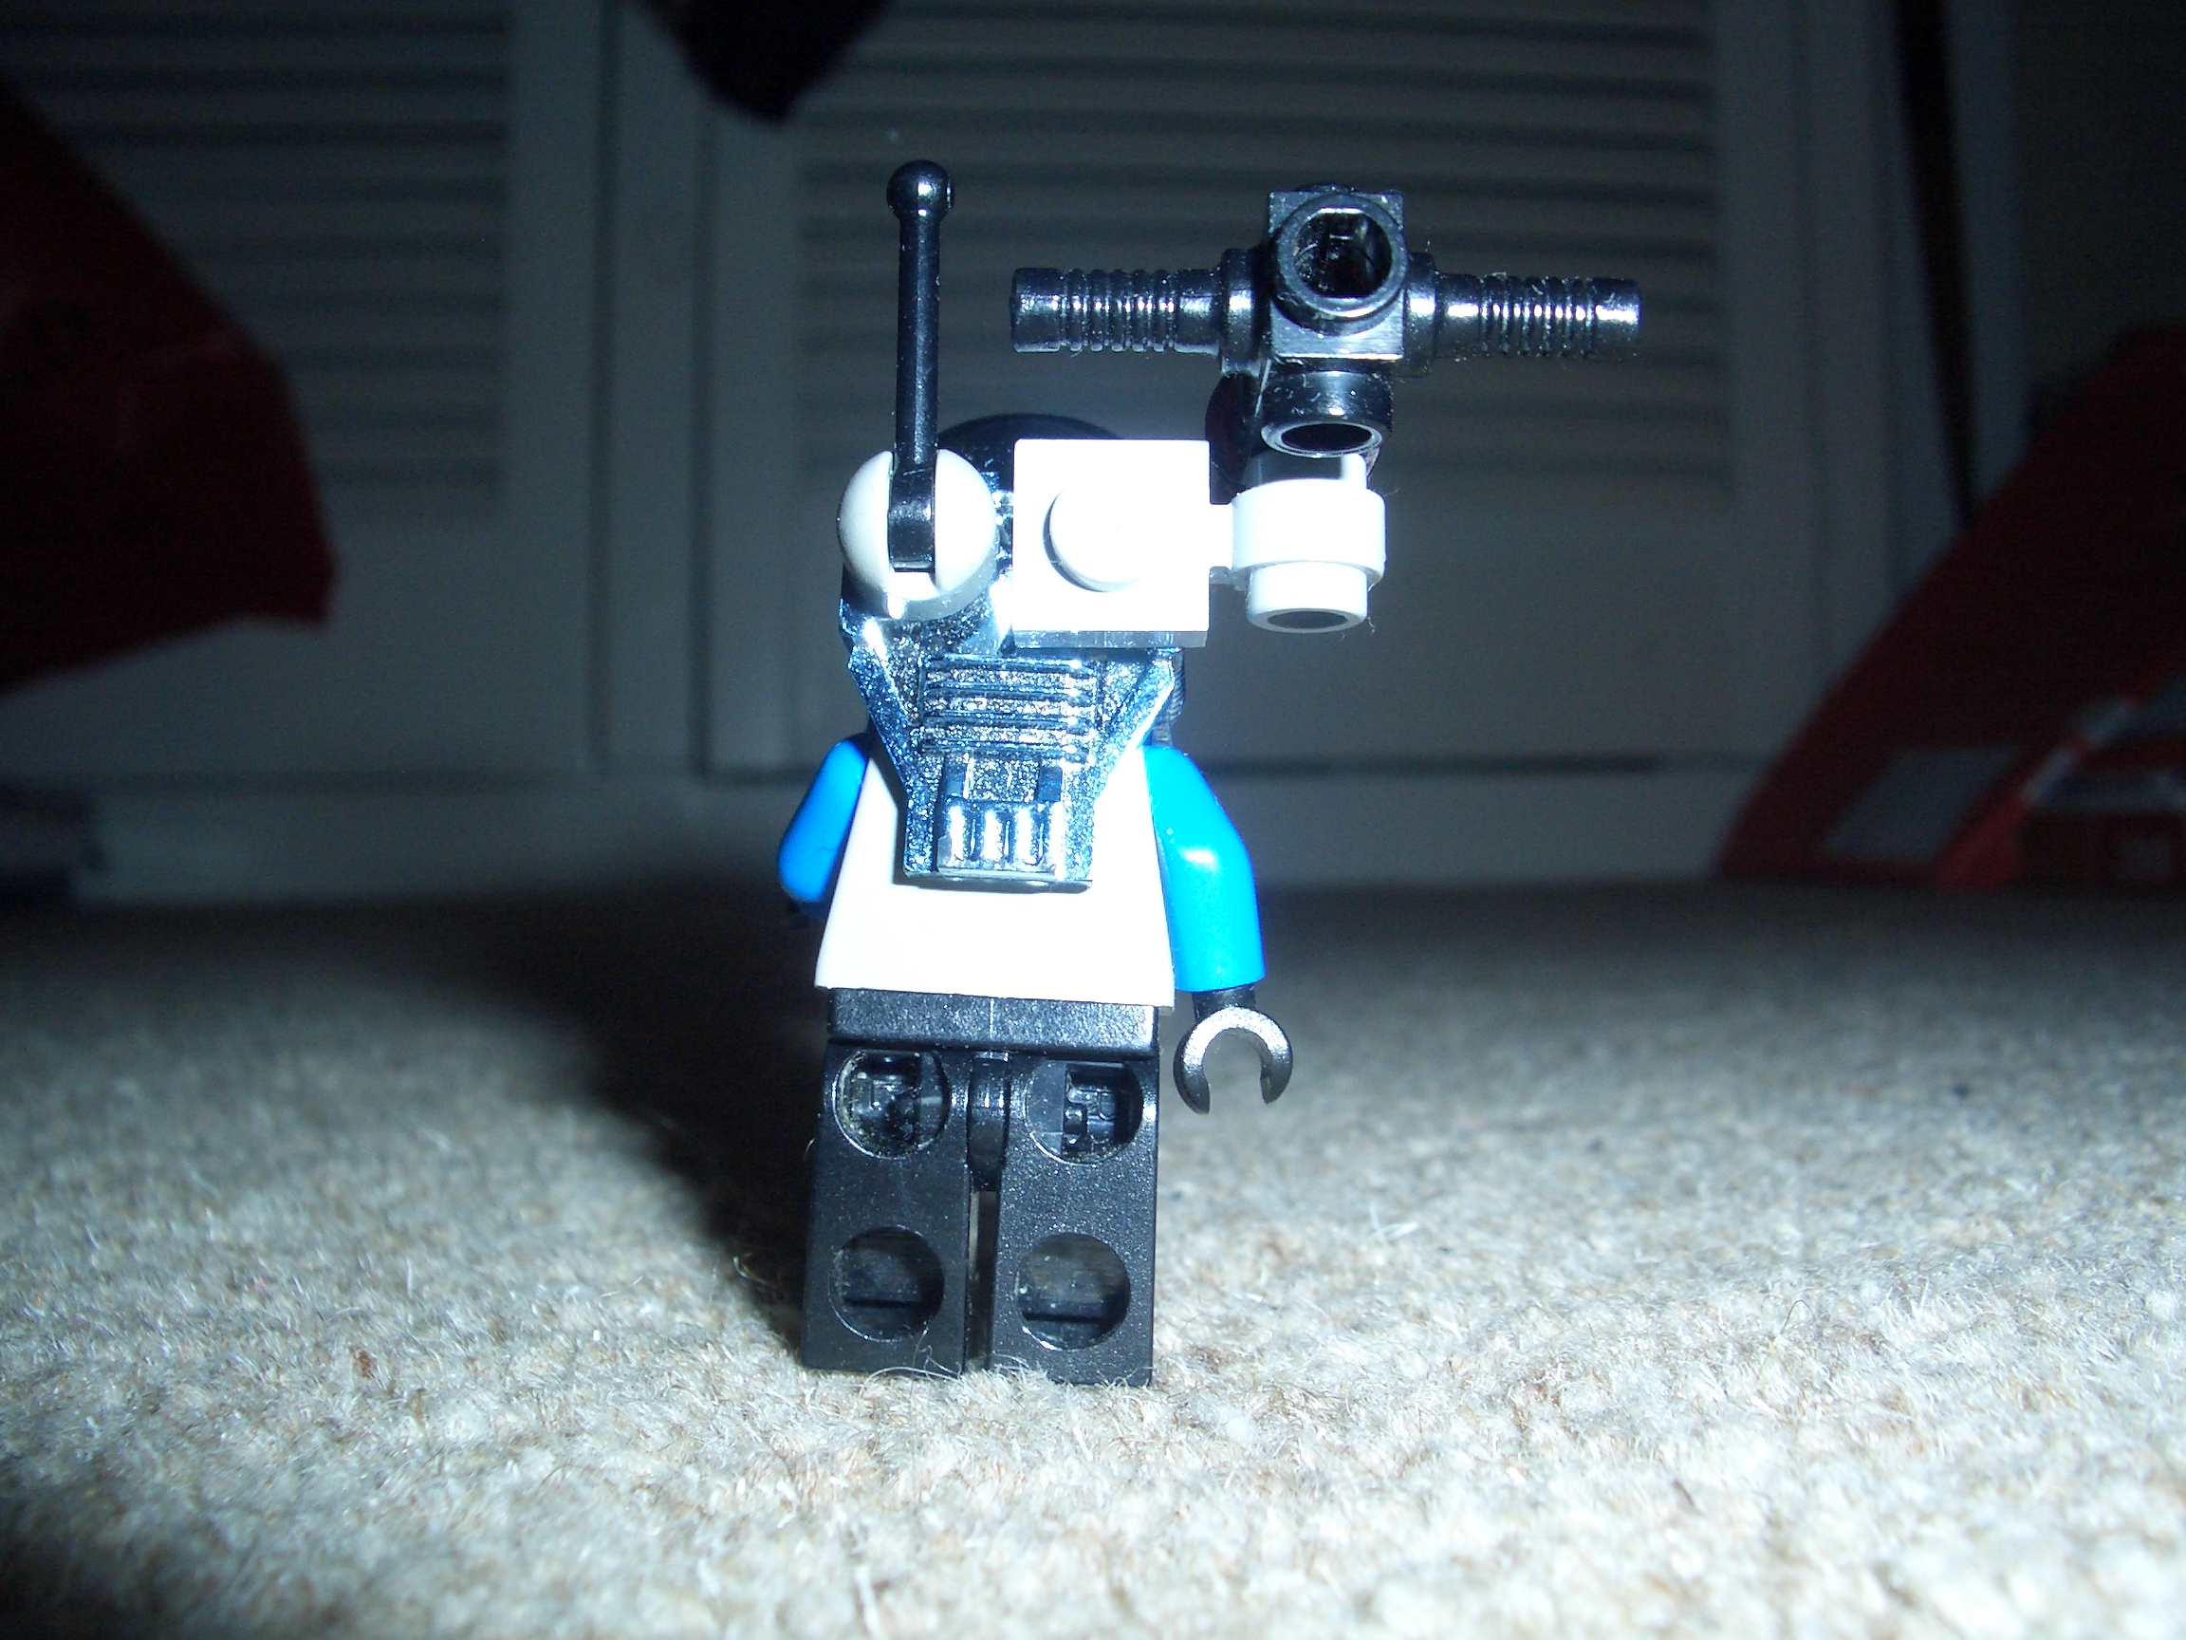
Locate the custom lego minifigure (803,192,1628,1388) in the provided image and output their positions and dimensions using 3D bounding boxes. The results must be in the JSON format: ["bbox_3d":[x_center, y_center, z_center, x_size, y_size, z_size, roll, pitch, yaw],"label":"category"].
[{"bbox_3d":[0.003,-0.001,0.097,0.036,0.051,0.029,2,-4,-1],"label":"custom lego minifigure"}]

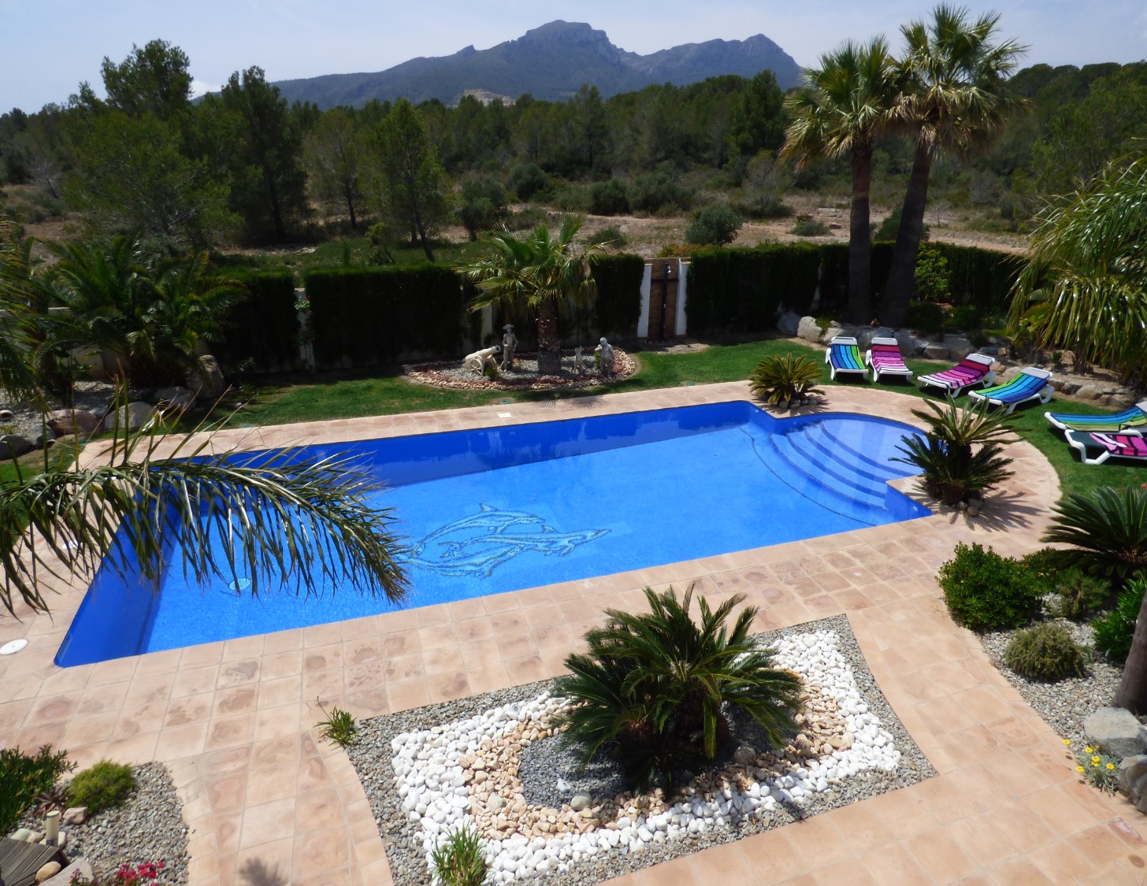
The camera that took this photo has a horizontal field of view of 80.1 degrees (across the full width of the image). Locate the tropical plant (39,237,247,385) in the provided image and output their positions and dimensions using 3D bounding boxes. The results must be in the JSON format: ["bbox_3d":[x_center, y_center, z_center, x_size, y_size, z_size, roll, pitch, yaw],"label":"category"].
[{"bbox_3d":[-8.774,-2.715,14.116,3.650,2.950,3.400,-13,27,-29],"label":"tropical plant"}]

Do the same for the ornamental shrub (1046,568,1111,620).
[{"bbox_3d":[5.578,1.663,7.476,0.650,0.490,0.590,22,31,38],"label":"ornamental shrub"}]

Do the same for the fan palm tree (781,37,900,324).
[{"bbox_3d":[6.898,-6.705,18.062,3.500,7.300,3.400,9,24,18],"label":"fan palm tree"}]

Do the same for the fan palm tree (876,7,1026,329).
[{"bbox_3d":[8.824,-6.498,16.796,3.200,7.250,3.200,12,25,23],"label":"fan palm tree"}]

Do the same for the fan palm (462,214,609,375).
[{"bbox_3d":[-0.798,-3.011,14.206,3.100,3.200,3.100,0,23,-3],"label":"fan palm"}]

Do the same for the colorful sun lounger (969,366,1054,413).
[{"bbox_3d":[9.294,-1.150,14.444,1.850,0.640,0.720,-12,26,-27],"label":"colorful sun lounger"}]

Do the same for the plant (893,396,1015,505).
[{"bbox_3d":[5.414,0.109,9.782,1.600,1.450,1.600,15,27,28],"label":"plant"}]

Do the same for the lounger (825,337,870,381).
[{"bbox_3d":[6.624,-2.055,16.490,0.720,0.640,1.850,6,24,12],"label":"lounger"}]

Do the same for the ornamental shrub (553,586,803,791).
[{"bbox_3d":[0.957,2.061,5.878,2.100,1.300,1.950,5,24,11],"label":"ornamental shrub"}]

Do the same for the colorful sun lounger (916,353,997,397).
[{"bbox_3d":[8.644,-1.550,15.363,1.850,0.640,0.720,-14,27,-30],"label":"colorful sun lounger"}]

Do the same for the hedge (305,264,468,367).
[{"bbox_3d":[-4.503,-3.082,16.482,3.650,2.300,0.800,-7,24,-16],"label":"hedge"}]

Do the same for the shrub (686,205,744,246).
[{"bbox_3d":[7.097,-10.934,34.241,2.800,2.000,2.660,6,24,10],"label":"shrub"}]

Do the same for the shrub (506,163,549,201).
[{"bbox_3d":[-3.677,-20.809,54.426,3.300,2.950,3.300,0,23,-4],"label":"shrub"}]

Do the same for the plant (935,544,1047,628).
[{"bbox_3d":[4.631,1.581,7.585,1.017,0.918,1.017,17,28,33],"label":"plant"}]

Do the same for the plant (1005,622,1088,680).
[{"bbox_3d":[4.531,1.970,6.547,0.750,0.430,0.750,20,29,37],"label":"plant"}]

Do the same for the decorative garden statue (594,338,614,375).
[{"bbox_3d":[0.671,-1.850,14.611,0.420,0.820,0.360,7,24,11],"label":"decorative garden statue"}]

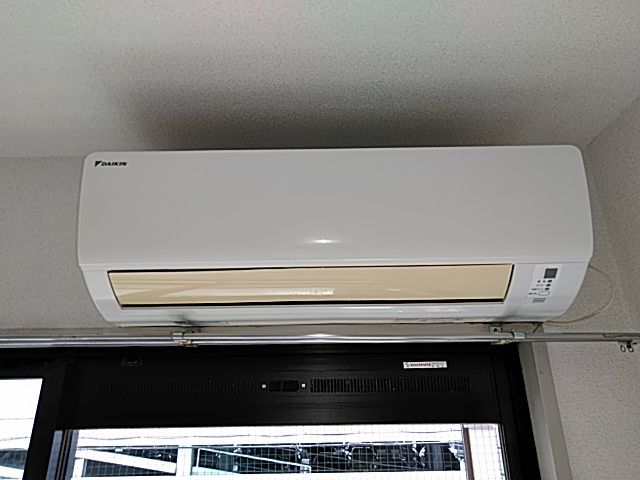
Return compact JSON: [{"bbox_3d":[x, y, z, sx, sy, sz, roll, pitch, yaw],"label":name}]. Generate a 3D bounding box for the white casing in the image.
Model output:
[{"bbox_3d":[0.023,-0.009,0.872,0.780,0.268,0.235,-1,-22,0],"label":"white casing"}]

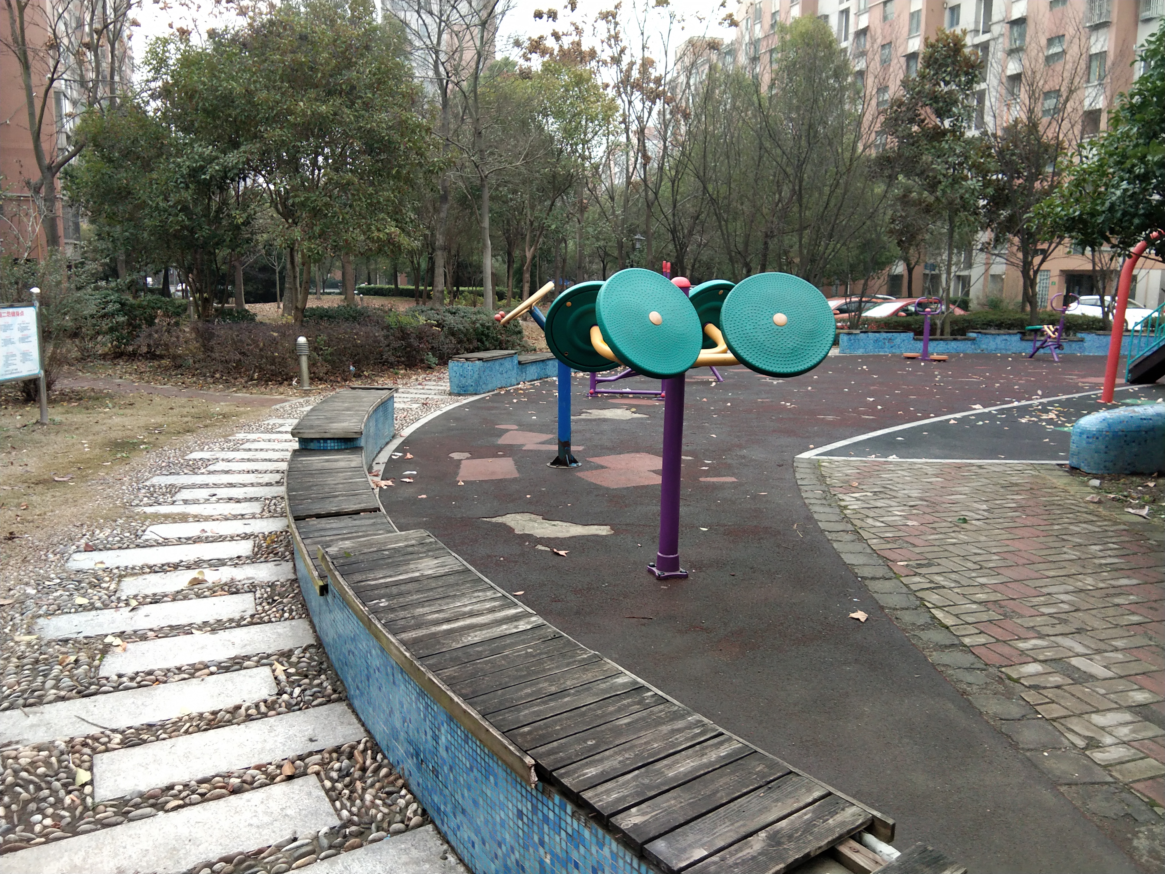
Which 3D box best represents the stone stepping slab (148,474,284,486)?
[{"bbox_3d":[-2.694,0.336,7.706,0.930,0.050,0.315,-1,9,-9],"label":"stone stepping slab"}]

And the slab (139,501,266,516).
[{"bbox_3d":[-2.524,0.491,6.739,0.890,0.050,0.288,-1,9,-11],"label":"slab"}]

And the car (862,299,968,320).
[{"bbox_3d":[10.900,-4.030,35.700,4.500,1.460,1.780,-3,10,-21],"label":"car"}]

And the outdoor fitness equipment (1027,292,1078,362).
[{"bbox_3d":[8.311,-1.975,18.399,0.520,1.240,0.980,-7,12,-40],"label":"outdoor fitness equipment"}]

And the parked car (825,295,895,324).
[{"bbox_3d":[8.206,-3.845,34.319,4.450,1.460,1.760,-3,10,-24],"label":"parked car"}]

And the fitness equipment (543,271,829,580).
[{"bbox_3d":[0.438,-0.059,5.022,1.100,1.480,1.150,-1,10,-14],"label":"fitness equipment"}]

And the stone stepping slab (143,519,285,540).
[{"bbox_3d":[-2.172,0.572,6.258,0.830,0.050,0.323,-2,9,-18],"label":"stone stepping slab"}]

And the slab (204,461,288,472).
[{"bbox_3d":[-2.501,0.256,8.227,0.800,0.050,0.323,0,9,-6],"label":"slab"}]

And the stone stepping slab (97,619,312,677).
[{"bbox_3d":[-1.501,0.875,4.237,0.793,0.060,0.307,-4,11,-27],"label":"stone stepping slab"}]

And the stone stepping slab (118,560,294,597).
[{"bbox_3d":[-1.825,0.720,5.115,0.802,0.060,0.281,-3,10,-24],"label":"stone stepping slab"}]

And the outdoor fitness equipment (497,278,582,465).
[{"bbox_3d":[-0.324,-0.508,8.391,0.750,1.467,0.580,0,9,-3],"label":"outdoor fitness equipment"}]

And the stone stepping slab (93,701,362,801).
[{"bbox_3d":[-1.137,1.037,3.418,0.840,0.050,0.314,-5,11,-32],"label":"stone stepping slab"}]

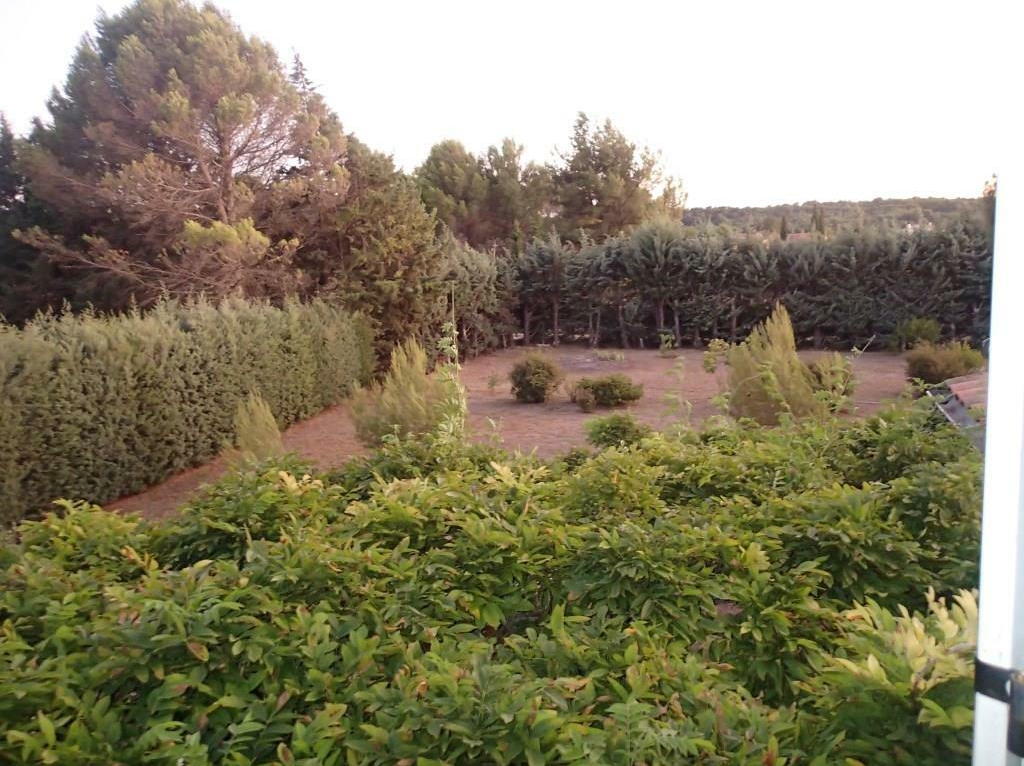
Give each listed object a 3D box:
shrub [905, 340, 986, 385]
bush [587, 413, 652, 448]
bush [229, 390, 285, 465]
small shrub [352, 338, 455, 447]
[{"bbox_3d":[13.423,-0.640,22.770,2.200,1.280,1.850,5,11,30],"label":"shrub"},{"bbox_3d":[2.217,0.986,15.288,1.390,0.720,1.320,1,9,8],"label":"bush"},{"bbox_3d":[-4.985,0.860,14.328,1.020,1.450,0.950,-4,10,-19],"label":"bush"},{"bbox_3d":[-2.415,0.182,15.864,2.190,2.240,1.860,-2,9,-9],"label":"small shrub"}]

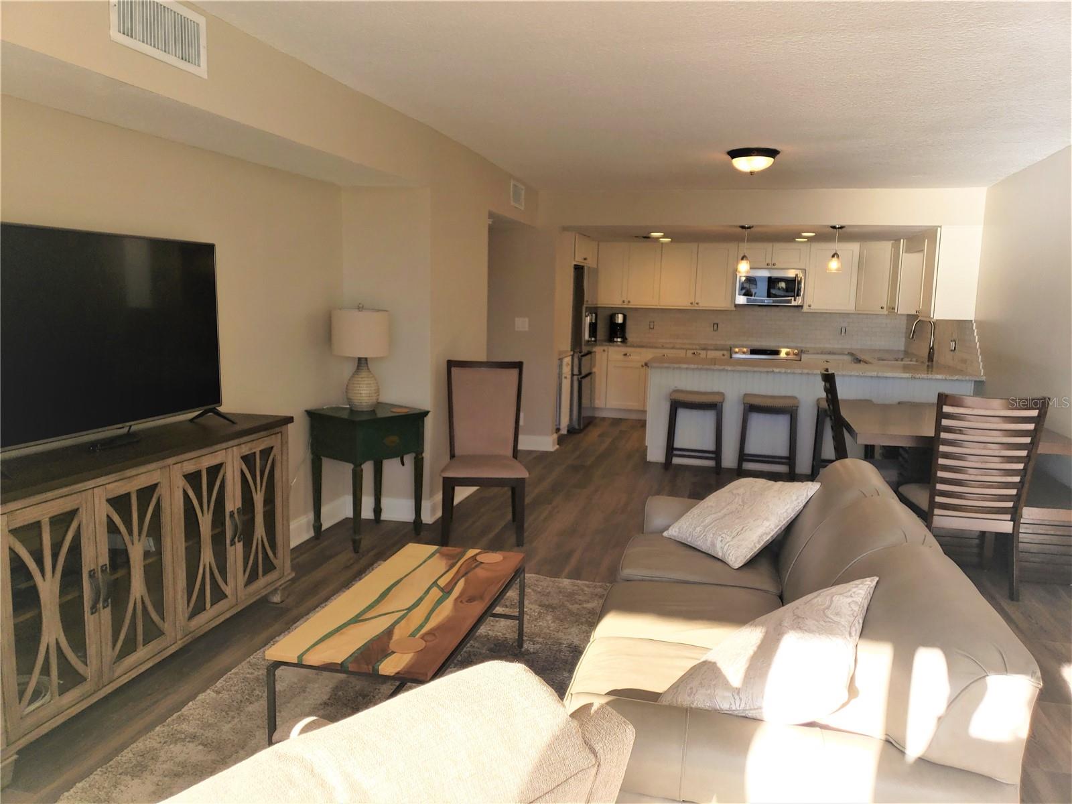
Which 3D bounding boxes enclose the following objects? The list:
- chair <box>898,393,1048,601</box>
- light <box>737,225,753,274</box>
[{"bbox_3d":[2.272,0.463,4.269,0.500,1.050,0.600,3,8,11],"label":"chair"},{"bbox_3d":[1.911,-1.388,7.378,0.135,0.435,0.135,3,8,14],"label":"light"}]

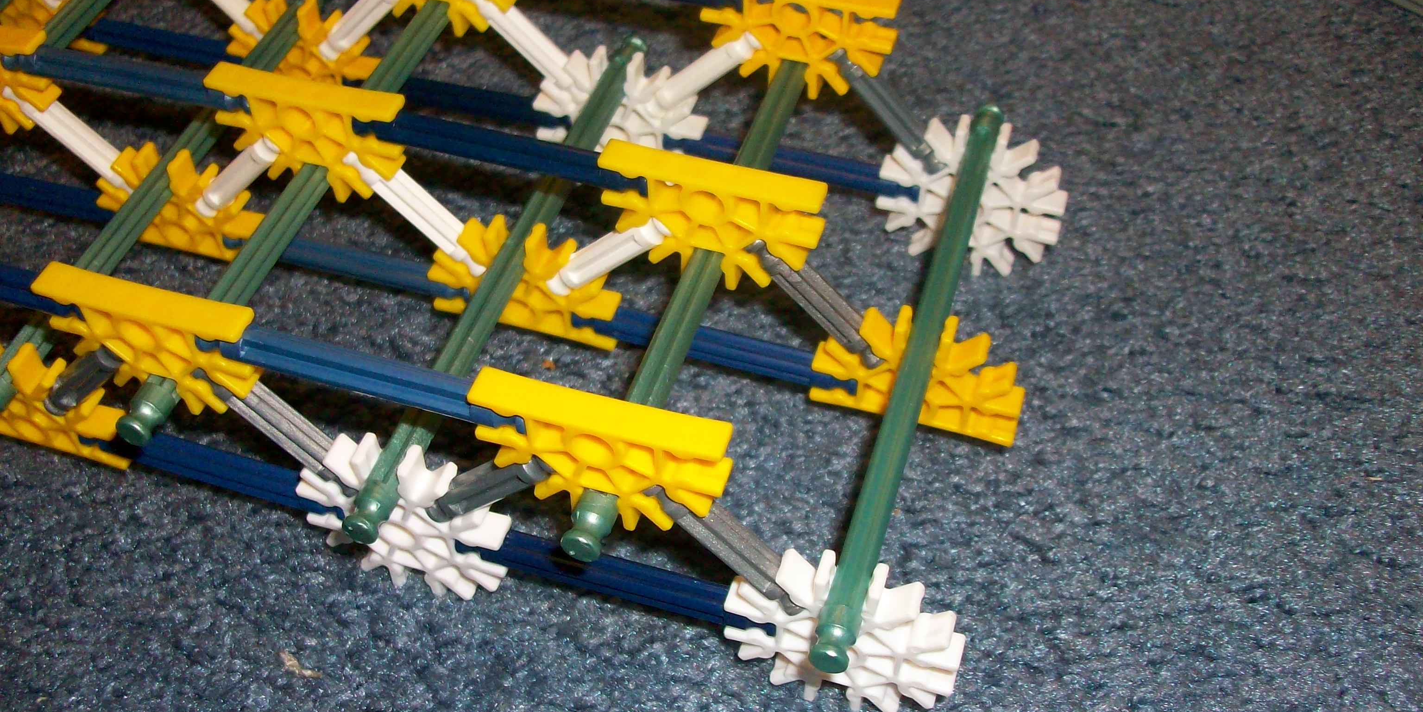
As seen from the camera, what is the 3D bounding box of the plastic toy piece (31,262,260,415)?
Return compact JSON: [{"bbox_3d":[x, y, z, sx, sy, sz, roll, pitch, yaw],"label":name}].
[{"bbox_3d":[-0.086,-0.001,0.220,0.037,0.024,0.006,13,51,13],"label":"plastic toy piece"}]

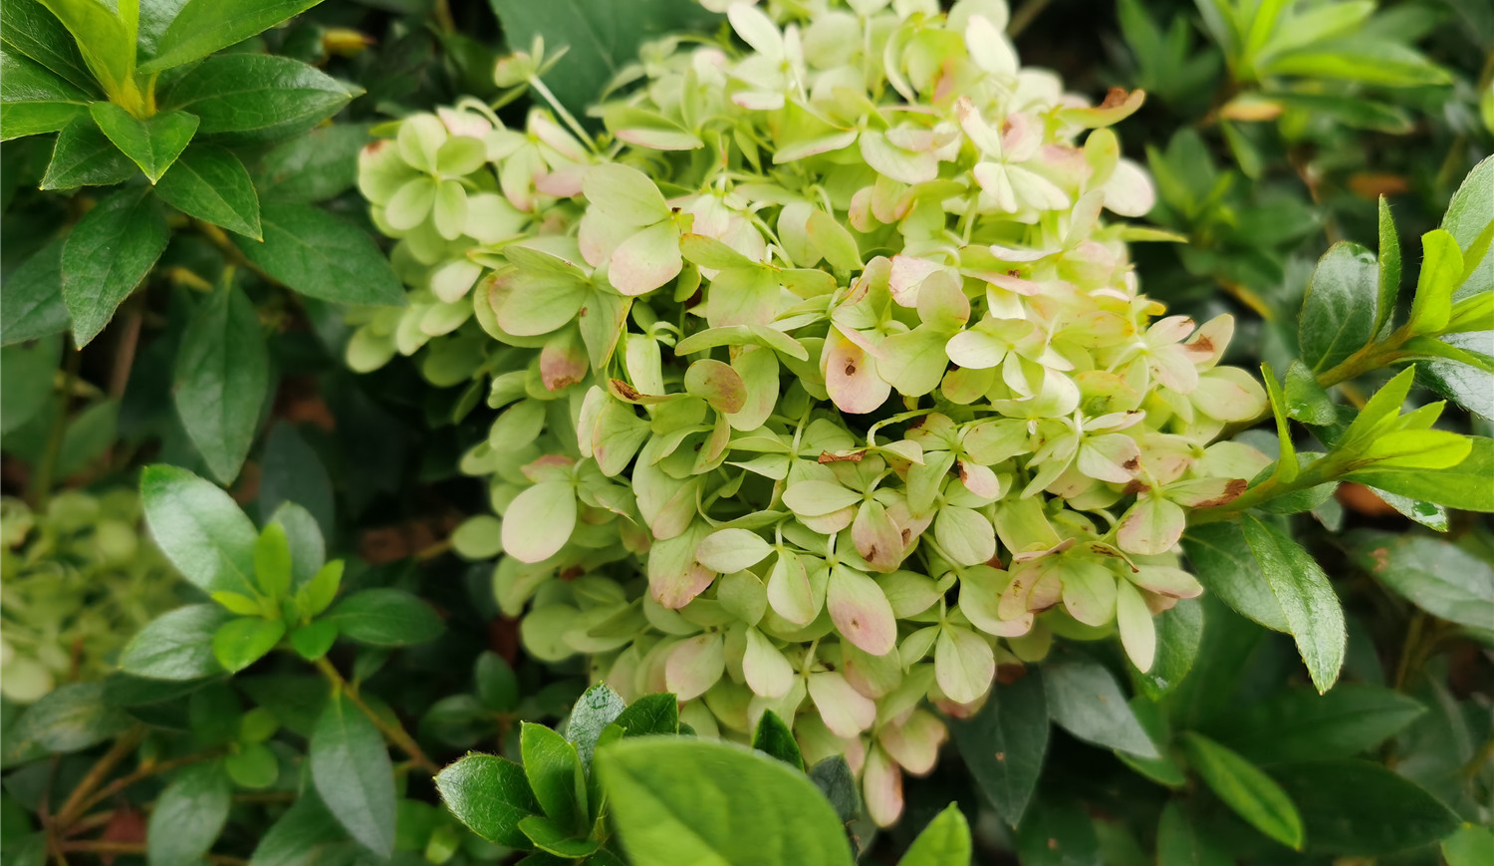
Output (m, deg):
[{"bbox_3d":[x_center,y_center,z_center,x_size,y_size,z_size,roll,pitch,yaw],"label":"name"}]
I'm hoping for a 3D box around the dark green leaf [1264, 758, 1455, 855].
[{"bbox_3d":[0.169,0.101,0.320,0.049,0.007,0.027,1,55,28],"label":"dark green leaf"}]

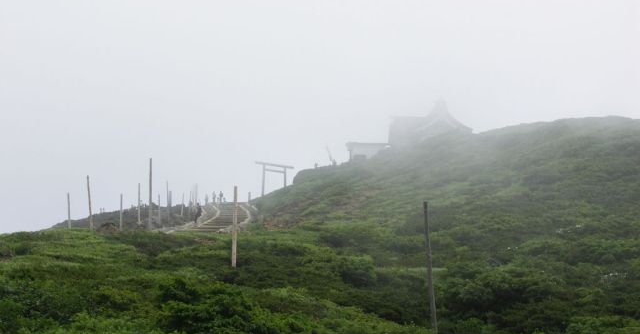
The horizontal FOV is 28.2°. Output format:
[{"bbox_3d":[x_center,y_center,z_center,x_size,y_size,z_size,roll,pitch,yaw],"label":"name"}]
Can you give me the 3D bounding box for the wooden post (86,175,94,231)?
[{"bbox_3d":[-15.831,2.587,88.000,0.180,4.000,0.180,-6,-7,0],"label":"wooden post"}]

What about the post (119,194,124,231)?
[{"bbox_3d":[-14.604,3.426,94.000,0.160,2.900,0.160,0,-7,0],"label":"post"}]

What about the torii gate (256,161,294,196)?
[{"bbox_3d":[-6.628,2.234,190.000,7.200,5.500,0.400,6,-9,-42],"label":"torii gate"}]

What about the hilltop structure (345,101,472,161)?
[{"bbox_3d":[16.650,-6.302,240.000,22.500,11.000,13.000,0,-7,-3],"label":"hilltop structure"}]

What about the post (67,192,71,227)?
[{"bbox_3d":[-18.262,3.244,93.000,0.160,2.850,0.160,-3,-7,0],"label":"post"}]

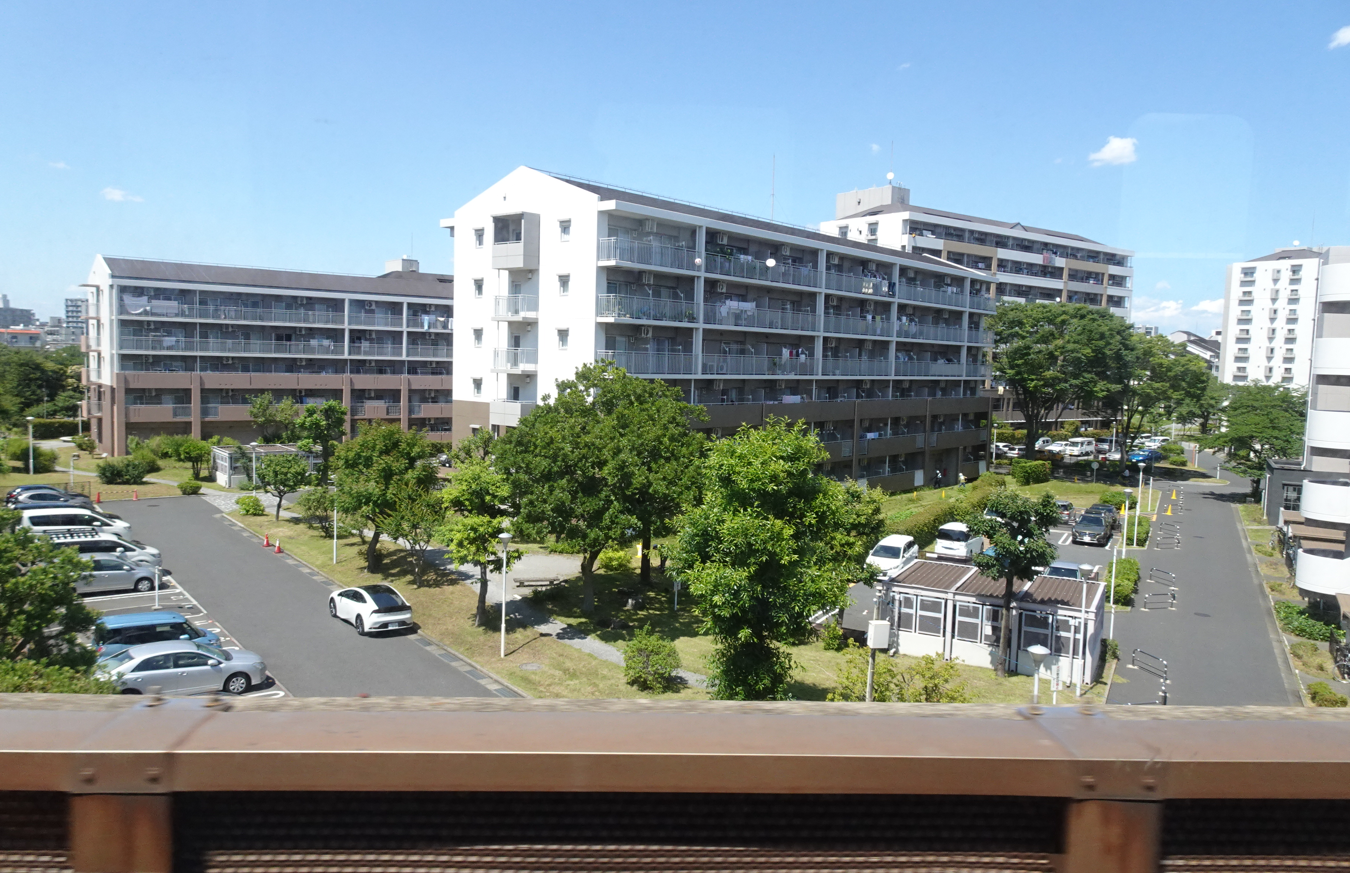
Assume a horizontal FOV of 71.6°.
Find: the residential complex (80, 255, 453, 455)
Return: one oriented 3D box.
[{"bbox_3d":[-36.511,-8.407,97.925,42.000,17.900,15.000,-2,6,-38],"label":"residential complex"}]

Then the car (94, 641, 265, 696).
[{"bbox_3d":[-14.404,6.767,27.320,4.570,1.470,1.700,-2,6,-34],"label":"car"}]

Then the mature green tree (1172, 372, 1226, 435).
[{"bbox_3d":[84.105,-5.359,150.272,9.170,10.170,9.170,4,6,29],"label":"mature green tree"}]

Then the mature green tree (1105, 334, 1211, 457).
[{"bbox_3d":[50.616,-3.529,97.416,11.000,13.600,11.000,2,5,0],"label":"mature green tree"}]

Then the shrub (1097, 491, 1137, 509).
[{"bbox_3d":[32.089,4.601,67.925,2.600,1.350,2.400,2,5,0],"label":"shrub"}]

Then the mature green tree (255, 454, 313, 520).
[{"bbox_3d":[-22.535,2.958,53.819,3.345,3.915,3.345,0,5,-23],"label":"mature green tree"}]

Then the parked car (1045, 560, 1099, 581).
[{"bbox_3d":[17.033,6.396,40.731,1.690,1.510,4.100,5,6,29],"label":"parked car"}]

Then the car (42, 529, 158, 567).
[{"bbox_3d":[-24.391,5.060,39.497,4.750,1.850,1.780,-2,6,-37],"label":"car"}]

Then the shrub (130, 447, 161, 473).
[{"bbox_3d":[-41.197,1.894,72.744,2.544,1.950,2.544,-1,6,-30],"label":"shrub"}]

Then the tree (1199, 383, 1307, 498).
[{"bbox_3d":[45.908,0.321,74.170,7.700,9.600,7.600,2,5,0],"label":"tree"}]

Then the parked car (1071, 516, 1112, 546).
[{"bbox_3d":[24.799,5.294,55.456,1.800,1.600,4.450,4,5,28],"label":"parked car"}]

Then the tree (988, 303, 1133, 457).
[{"bbox_3d":[39.473,-5.051,94.796,15.000,16.400,15.000,2,5,0],"label":"tree"}]

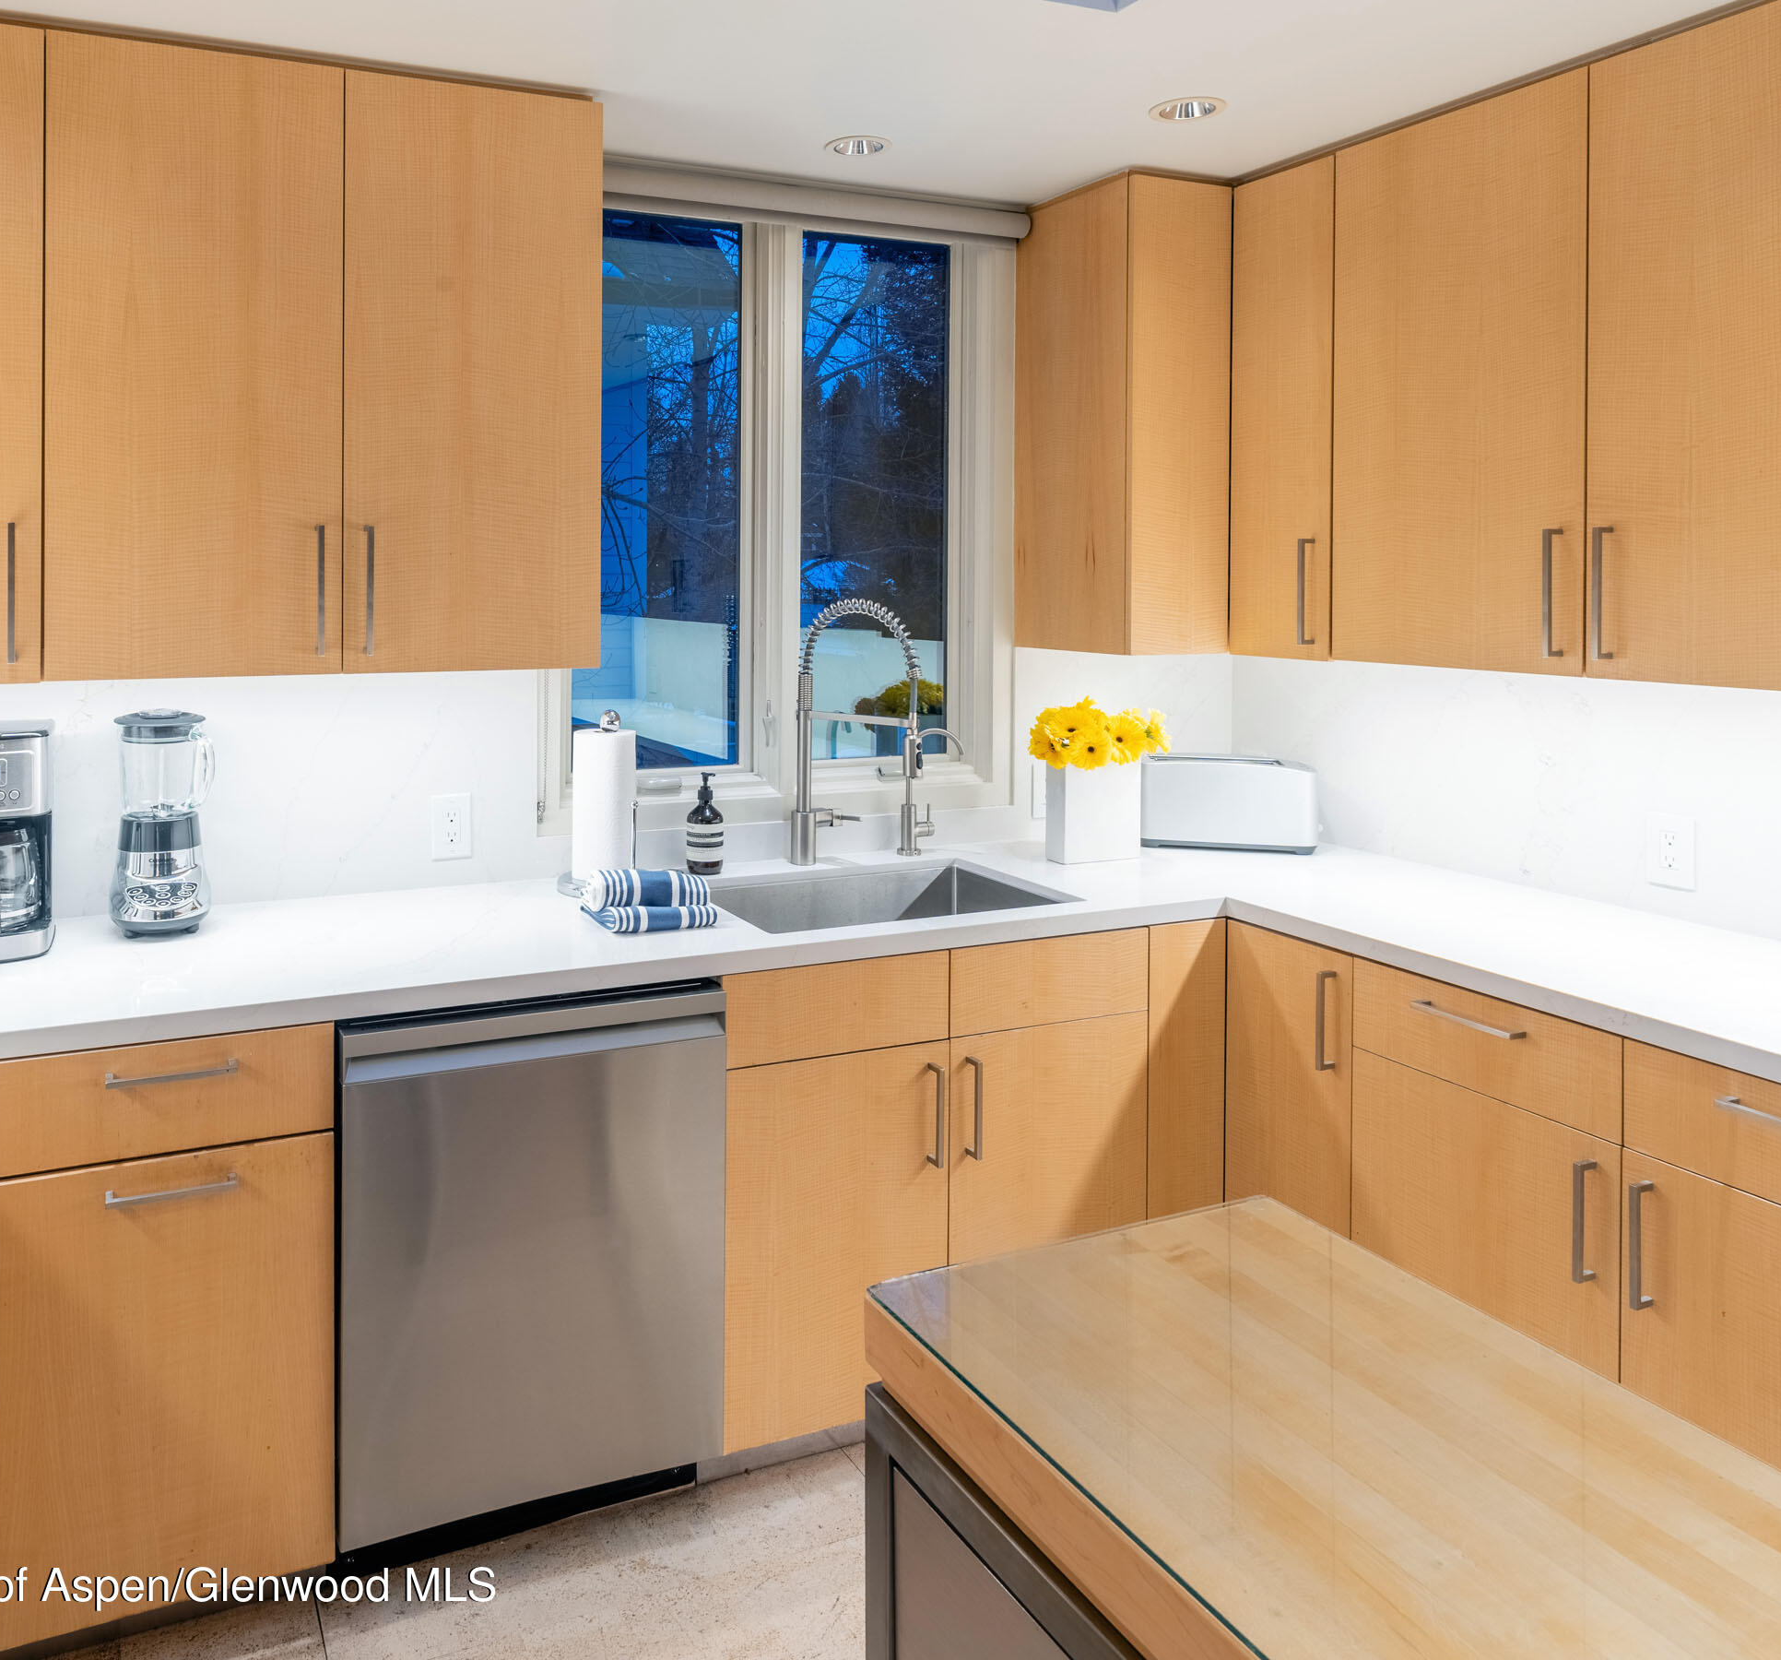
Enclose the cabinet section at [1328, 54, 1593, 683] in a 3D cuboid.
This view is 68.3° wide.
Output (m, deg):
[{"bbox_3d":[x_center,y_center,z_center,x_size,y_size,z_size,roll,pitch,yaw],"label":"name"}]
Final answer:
[{"bbox_3d":[1.203,-0.799,2.562,0.340,1.017,0.607,-2,6,-26],"label":"cabinet section"}]

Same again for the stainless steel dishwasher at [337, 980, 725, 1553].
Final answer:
[{"bbox_3d":[-0.677,0.632,2.276,0.600,0.810,0.580,-3,6,-26],"label":"stainless steel dishwasher"}]

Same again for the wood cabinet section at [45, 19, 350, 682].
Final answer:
[{"bbox_3d":[-1.215,-0.762,2.311,0.445,1.009,0.370,-2,6,-26],"label":"wood cabinet section"}]

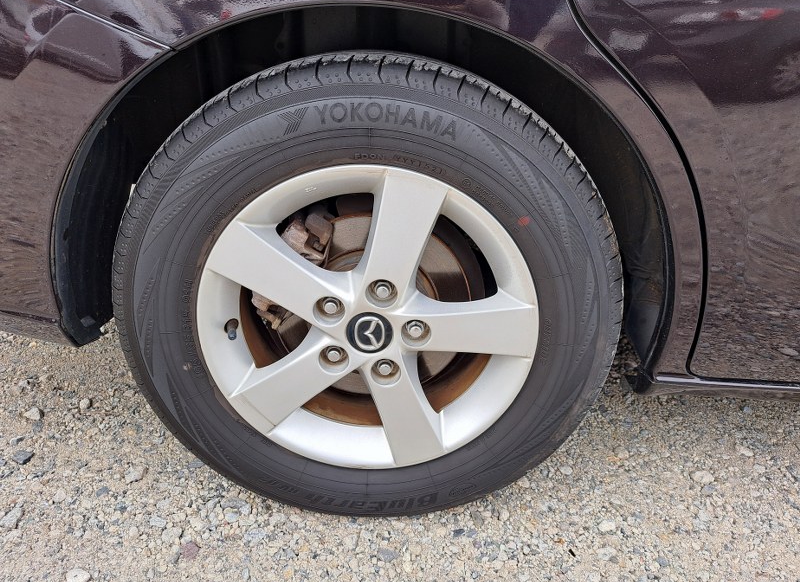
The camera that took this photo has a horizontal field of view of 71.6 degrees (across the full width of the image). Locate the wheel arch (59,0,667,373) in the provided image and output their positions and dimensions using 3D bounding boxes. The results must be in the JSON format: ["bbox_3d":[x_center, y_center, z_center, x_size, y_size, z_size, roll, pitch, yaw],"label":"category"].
[{"bbox_3d":[-0.032,-0.133,0.691,0.720,0.390,0.220,4,25,-1],"label":"wheel arch"}]

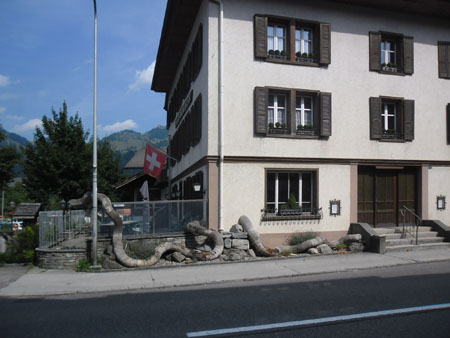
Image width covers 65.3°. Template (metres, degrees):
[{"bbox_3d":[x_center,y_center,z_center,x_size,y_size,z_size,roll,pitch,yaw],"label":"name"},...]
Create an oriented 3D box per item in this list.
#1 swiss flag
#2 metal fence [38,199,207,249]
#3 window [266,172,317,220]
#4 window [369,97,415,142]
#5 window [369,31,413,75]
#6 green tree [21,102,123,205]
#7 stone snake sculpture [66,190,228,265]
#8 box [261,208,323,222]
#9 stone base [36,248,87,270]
[{"bbox_3d":[-3.340,-0.411,17.000,1.100,1.650,0.300,0,-4,-15],"label":"swiss flag"},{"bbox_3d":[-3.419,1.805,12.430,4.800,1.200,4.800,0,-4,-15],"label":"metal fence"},{"bbox_3d":[2.206,0.813,11.650,1.920,1.530,0.250,0,-4,-15],"label":"window"},{"bbox_3d":[6.092,-1.811,12.850,1.880,1.600,0.220,0,-4,-15],"label":"window"},{"bbox_3d":[6.121,-4.277,12.950,1.850,1.530,0.220,0,-4,-15],"label":"window"},{"bbox_3d":[-9.553,-0.532,22.000,5.600,7.000,5.400,1,-4,-24],"label":"green tree"},{"bbox_3d":[-2.171,1.635,9.650,4.050,1.920,1.000,0,-4,-15],"label":"stone snake sculpture"},{"bbox_3d":[2.159,1.509,11.400,2.150,0.450,0.300,0,-4,-15],"label":"box"},{"bbox_3d":[-4.376,2.422,9.400,1.600,0.470,0.450,-2,-4,21],"label":"stone base"}]

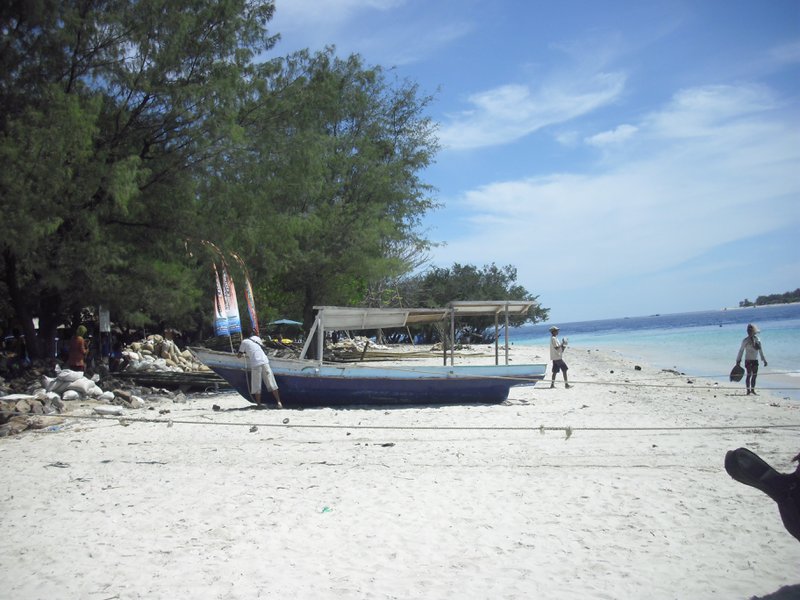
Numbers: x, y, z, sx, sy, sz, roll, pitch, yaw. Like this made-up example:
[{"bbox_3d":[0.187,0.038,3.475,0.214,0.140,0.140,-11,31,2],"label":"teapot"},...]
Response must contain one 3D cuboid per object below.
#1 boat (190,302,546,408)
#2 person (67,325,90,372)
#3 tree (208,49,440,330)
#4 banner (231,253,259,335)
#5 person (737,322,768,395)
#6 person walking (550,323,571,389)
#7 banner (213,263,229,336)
[{"bbox_3d":[-0.632,1.150,18.200,7.200,2.080,1.500,-2,-2,-6],"label":"boat"},{"bbox_3d":[-7.505,1.389,20.500,0.420,1.600,0.500,-3,-3,-38],"label":"person"},{"bbox_3d":[-3.267,-4.003,38.000,10.200,13.600,9.800,-4,-2,0],"label":"tree"},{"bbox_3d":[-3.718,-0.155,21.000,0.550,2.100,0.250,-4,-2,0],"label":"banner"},{"bbox_3d":[8.085,1.369,20.200,0.600,1.620,0.420,-4,-2,-17],"label":"person"},{"bbox_3d":[4.250,1.532,23.400,0.580,1.650,0.460,-5,-2,6],"label":"person walking"},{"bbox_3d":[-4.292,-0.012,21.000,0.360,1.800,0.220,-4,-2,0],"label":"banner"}]

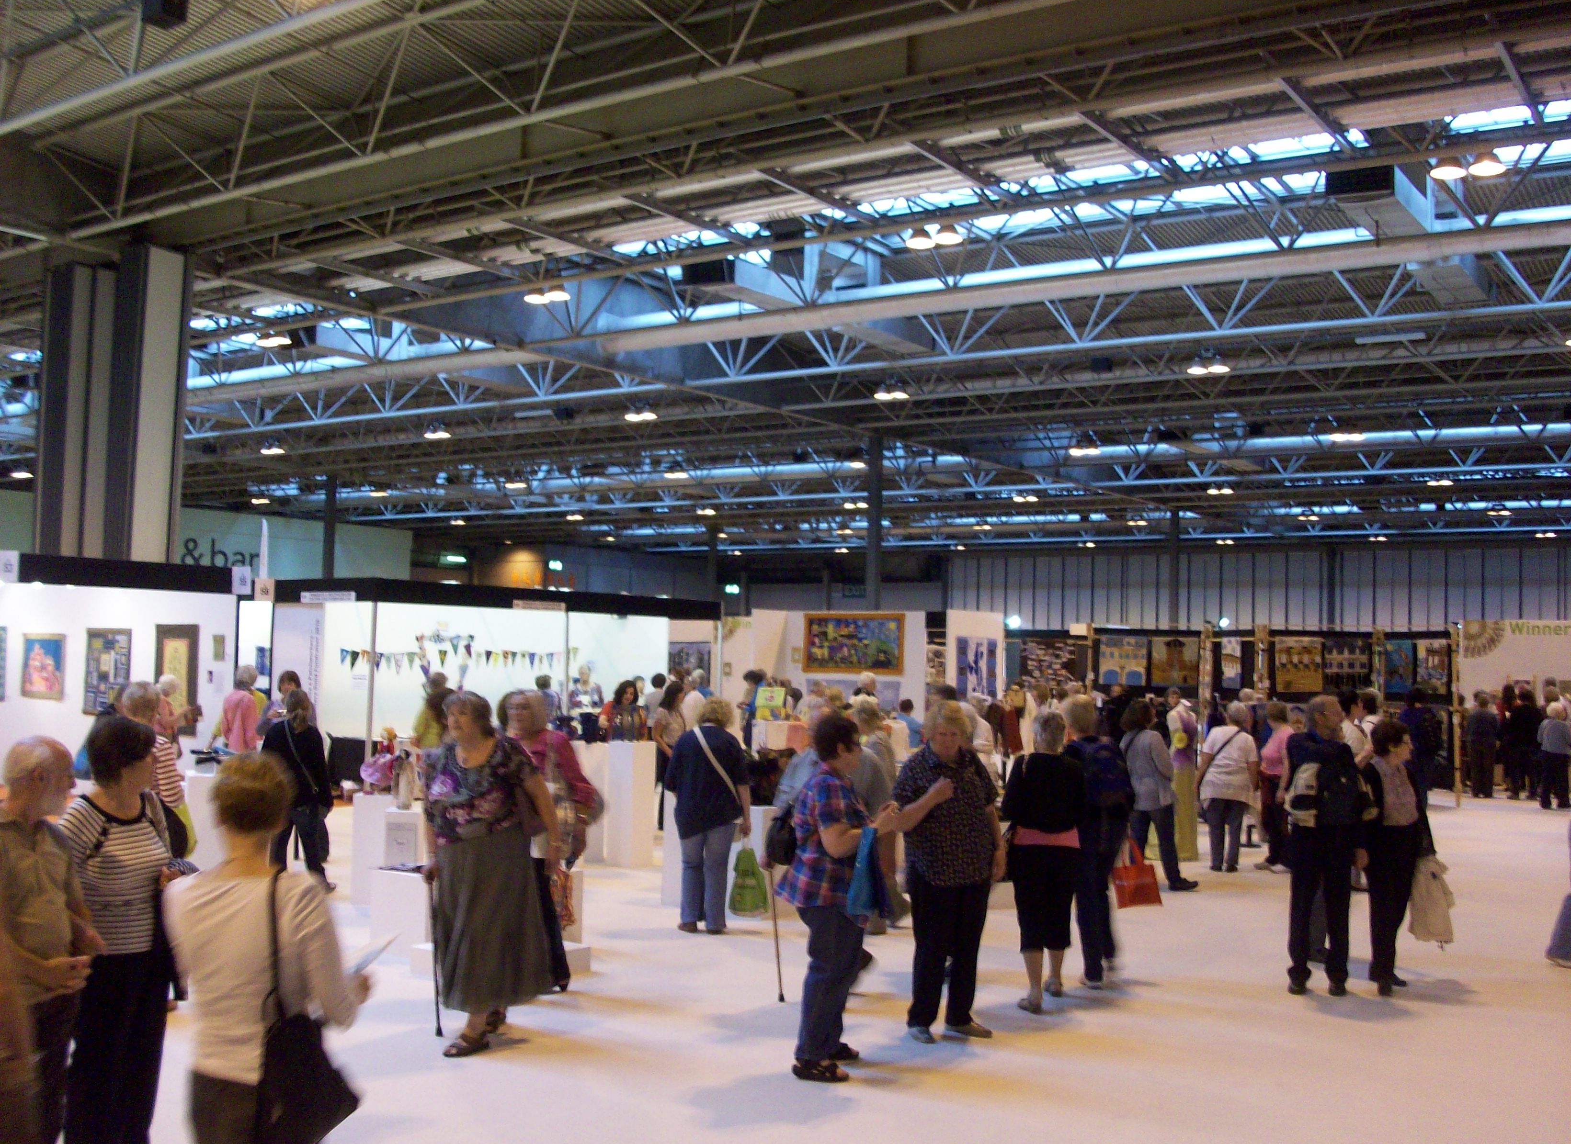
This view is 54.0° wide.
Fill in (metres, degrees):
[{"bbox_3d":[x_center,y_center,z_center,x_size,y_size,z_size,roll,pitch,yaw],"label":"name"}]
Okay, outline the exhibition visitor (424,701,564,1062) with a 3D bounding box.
[{"bbox_3d":[-1.350,1.372,7.188,0.530,1.625,0.440,-1,-4,30],"label":"exhibition visitor"}]

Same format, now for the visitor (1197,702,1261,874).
[{"bbox_3d":[4.206,2.011,14.609,0.550,1.587,0.380,0,-4,17],"label":"visitor"}]

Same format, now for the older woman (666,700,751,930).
[{"bbox_3d":[-0.498,1.620,10.418,0.550,1.540,0.360,1,-3,6],"label":"older woman"}]

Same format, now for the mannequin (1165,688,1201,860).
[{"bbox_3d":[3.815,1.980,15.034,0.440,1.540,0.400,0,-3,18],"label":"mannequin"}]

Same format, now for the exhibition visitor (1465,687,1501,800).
[{"bbox_3d":[11.508,2.833,25.457,0.500,1.713,0.350,0,-4,19],"label":"exhibition visitor"}]

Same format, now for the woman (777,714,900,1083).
[{"bbox_3d":[0.217,1.423,6.901,0.540,1.570,0.480,1,-3,-3],"label":"woman"}]

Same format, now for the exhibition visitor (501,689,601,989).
[{"bbox_3d":[-1.261,1.466,8.532,0.500,1.600,0.420,-1,-4,34],"label":"exhibition visitor"}]

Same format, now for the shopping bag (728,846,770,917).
[{"bbox_3d":[-0.239,2.080,10.354,0.280,0.470,0.140,2,-3,-6],"label":"shopping bag"}]

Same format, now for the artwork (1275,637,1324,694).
[{"bbox_3d":[8.056,1.471,24.171,0.760,0.860,0.040,-1,-4,30],"label":"artwork"}]

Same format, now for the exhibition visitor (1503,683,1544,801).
[{"bbox_3d":[10.931,2.512,22.817,0.480,1.680,0.360,1,-3,12],"label":"exhibition visitor"}]

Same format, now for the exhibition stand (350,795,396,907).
[{"bbox_3d":[-2.968,2.014,11.272,0.300,0.790,0.300,2,-4,-3],"label":"exhibition stand"}]

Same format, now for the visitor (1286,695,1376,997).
[{"bbox_3d":[3.137,1.564,8.947,0.490,1.693,0.410,-1,-4,31],"label":"visitor"}]

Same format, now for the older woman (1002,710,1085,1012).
[{"bbox_3d":[1.425,1.547,8.444,0.430,1.577,0.330,2,-4,-8],"label":"older woman"}]

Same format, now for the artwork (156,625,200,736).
[{"bbox_3d":[-5.443,0.962,13.801,0.610,0.970,0.030,-1,-4,32],"label":"artwork"}]

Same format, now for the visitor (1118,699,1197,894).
[{"bbox_3d":[3.144,1.852,13.038,0.500,1.540,0.480,-1,-4,41],"label":"visitor"}]

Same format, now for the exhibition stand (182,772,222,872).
[{"bbox_3d":[-4.148,1.926,11.212,0.420,0.900,0.420,3,-4,-24],"label":"exhibition stand"}]

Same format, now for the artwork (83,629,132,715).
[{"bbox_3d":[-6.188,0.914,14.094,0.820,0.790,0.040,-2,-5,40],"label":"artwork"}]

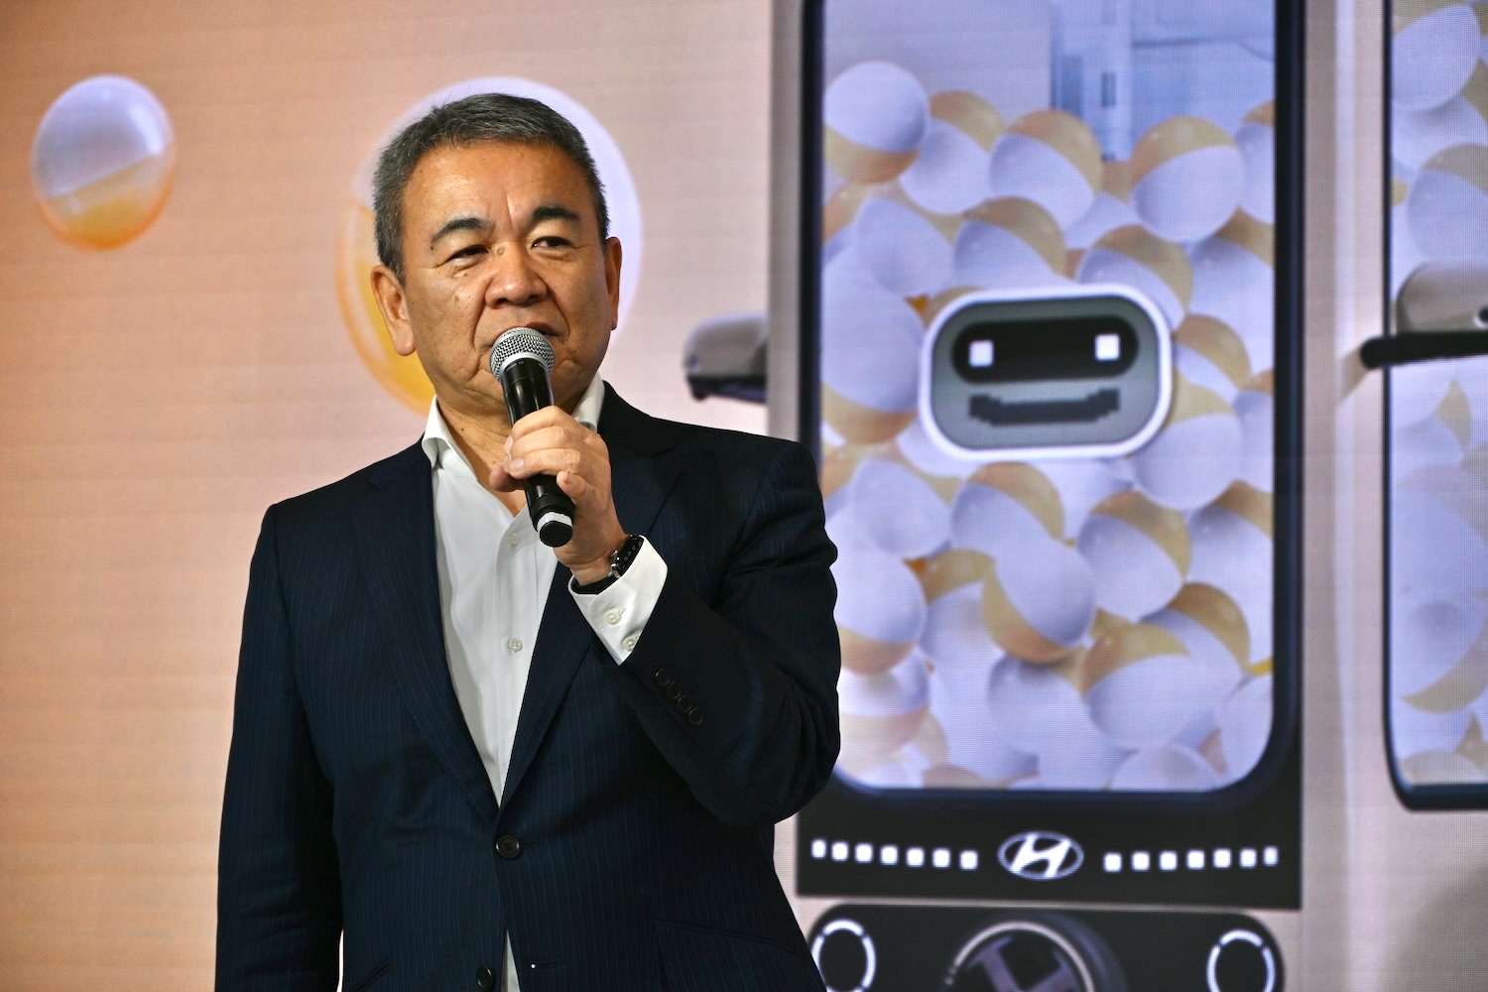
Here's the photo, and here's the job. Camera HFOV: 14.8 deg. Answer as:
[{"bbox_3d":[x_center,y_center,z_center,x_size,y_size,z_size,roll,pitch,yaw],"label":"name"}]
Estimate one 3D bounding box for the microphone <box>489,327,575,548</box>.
[{"bbox_3d":[-0.159,-0.046,4.421,0.051,0.051,0.250,-5,38,-7],"label":"microphone"}]

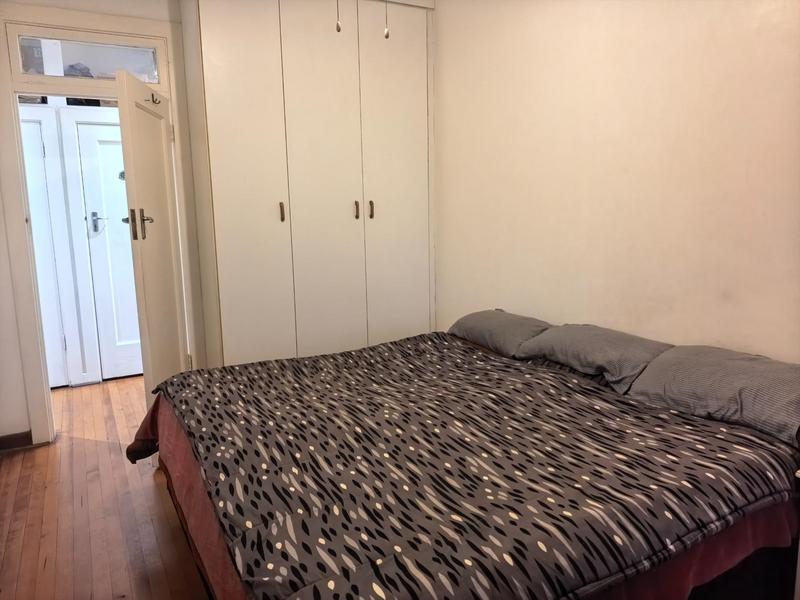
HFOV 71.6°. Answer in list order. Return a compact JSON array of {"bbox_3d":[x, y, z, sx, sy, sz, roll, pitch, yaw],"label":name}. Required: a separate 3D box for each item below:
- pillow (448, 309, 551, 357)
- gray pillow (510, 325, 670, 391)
[{"bbox_3d":[0.570,0.166,3.213,0.380,0.175,0.680,-6,11,-30],"label":"pillow"},{"bbox_3d":[0.907,0.256,2.635,0.390,0.175,0.690,-6,11,-30],"label":"gray pillow"}]

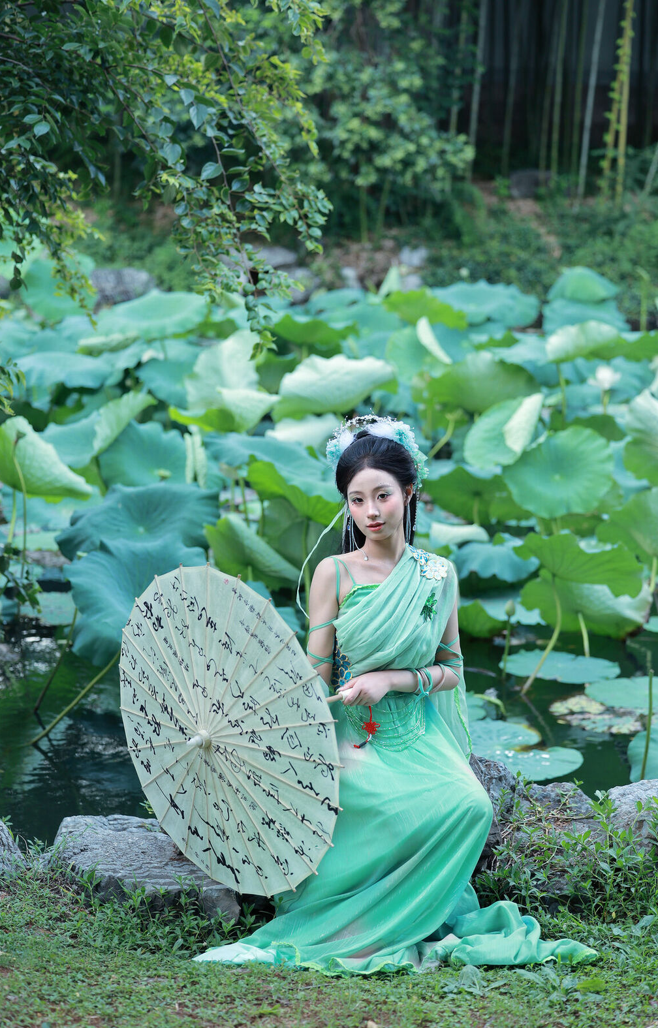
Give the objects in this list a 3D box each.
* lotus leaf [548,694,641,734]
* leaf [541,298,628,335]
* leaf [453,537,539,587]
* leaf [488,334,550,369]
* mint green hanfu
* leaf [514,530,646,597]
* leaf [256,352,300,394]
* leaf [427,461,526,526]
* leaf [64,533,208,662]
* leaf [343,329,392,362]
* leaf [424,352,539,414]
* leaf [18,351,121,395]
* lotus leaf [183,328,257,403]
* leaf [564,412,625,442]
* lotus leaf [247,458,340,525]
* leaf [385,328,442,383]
[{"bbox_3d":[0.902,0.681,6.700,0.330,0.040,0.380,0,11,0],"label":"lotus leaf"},{"bbox_3d":[1.598,-1.231,12.300,0.540,0.200,0.480,0,12,0],"label":"leaf"},{"bbox_3d":[0.658,0.192,7.800,0.370,0.180,0.340,0,11,0],"label":"leaf"},{"bbox_3d":[0.980,-0.830,10.100,0.420,0.160,0.420,0,11,0],"label":"leaf"},{"bbox_3d":[0.155,0.567,4.766,0.950,0.930,0.640,-1,13,-6],"label":"mint green hanfu"},{"bbox_3d":[0.977,0.193,7.700,0.500,0.230,0.420,0,12,0],"label":"leaf"},{"bbox_3d":[-0.245,-0.669,9.400,0.340,0.220,0.320,0,11,0],"label":"leaf"},{"bbox_3d":[0.694,-0.093,9.300,0.500,0.230,0.420,0,12,0],"label":"leaf"},{"bbox_3d":[-0.602,0.274,6.200,0.460,0.380,0.360,0,11,0],"label":"leaf"},{"bbox_3d":[0.187,-0.888,10.400,0.400,0.180,0.380,0,11,0],"label":"leaf"},{"bbox_3d":[0.728,-0.623,9.400,0.560,0.260,0.460,0,11,0],"label":"leaf"},{"bbox_3d":[-1.380,-0.740,10.400,0.550,0.190,0.480,0,12,0],"label":"leaf"},{"bbox_3d":[-0.574,-0.785,10.500,0.400,0.370,0.280,0,12,0],"label":"lotus leaf"},{"bbox_3d":[1.252,-0.400,9.300,0.380,0.170,0.360,0,12,0],"label":"leaf"},{"bbox_3d":[-0.118,-0.091,7.600,0.420,0.200,0.360,0,12,0],"label":"lotus leaf"},{"bbox_3d":[0.436,-0.797,9.900,0.340,0.290,0.280,0,11,0],"label":"leaf"}]

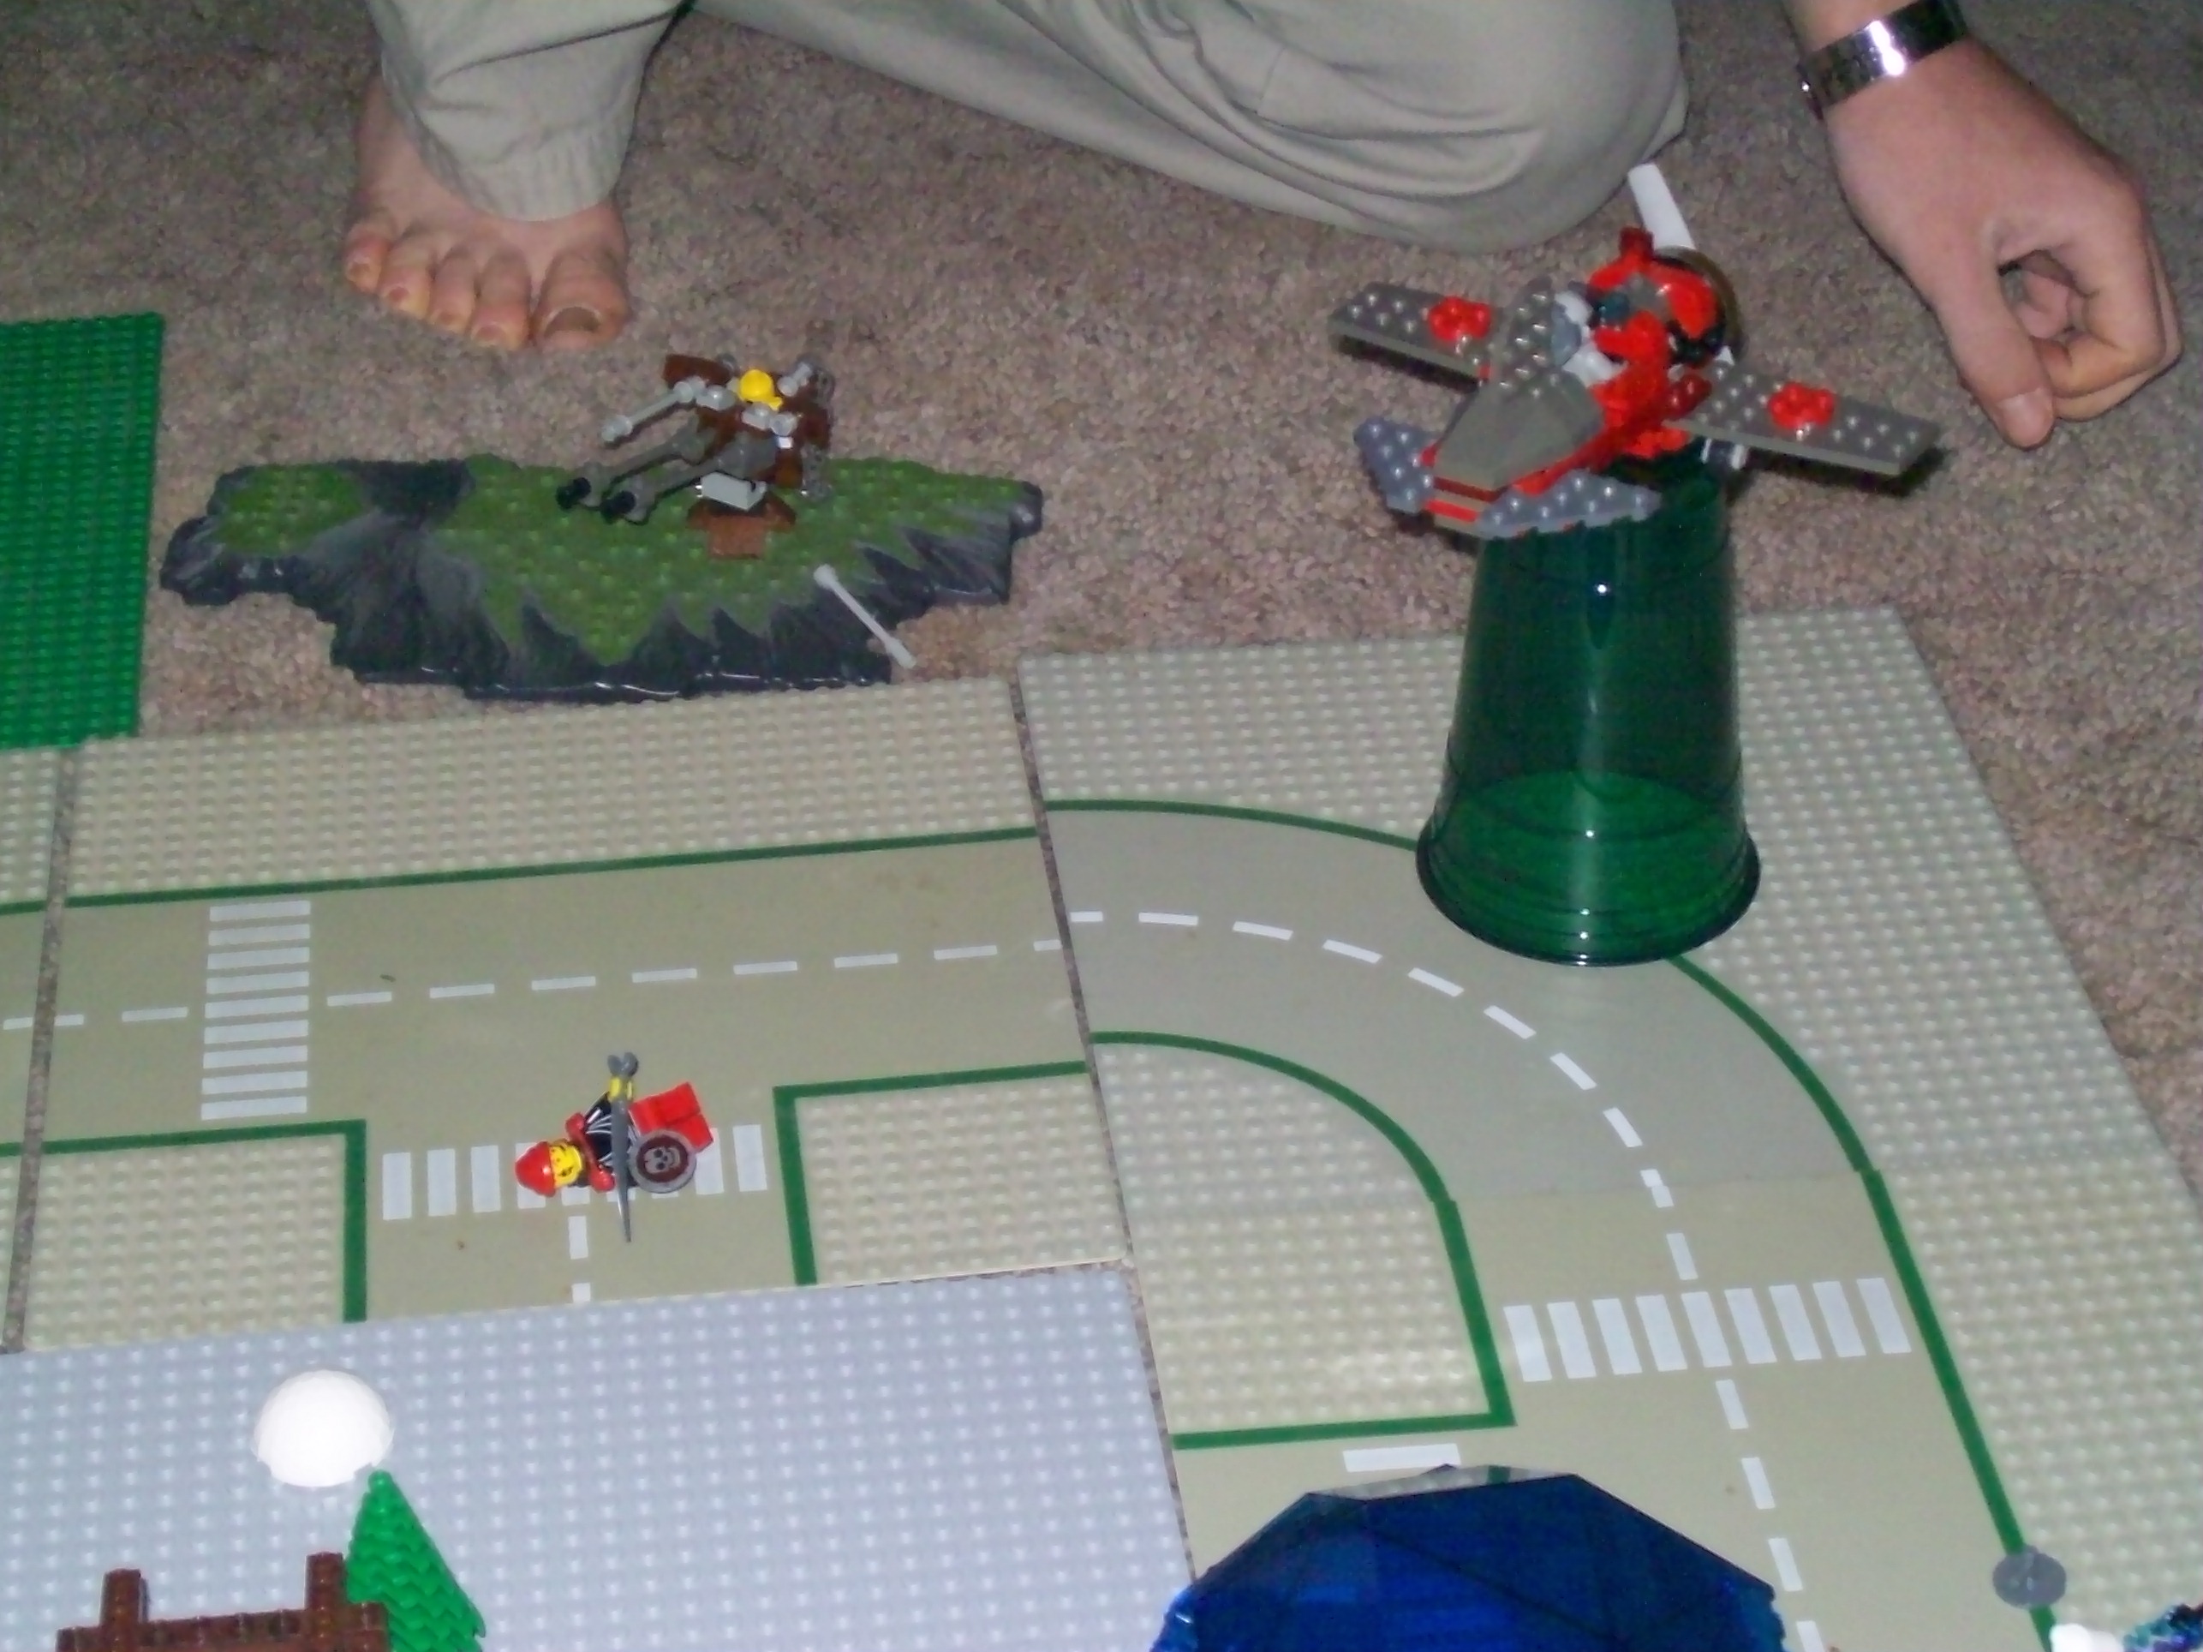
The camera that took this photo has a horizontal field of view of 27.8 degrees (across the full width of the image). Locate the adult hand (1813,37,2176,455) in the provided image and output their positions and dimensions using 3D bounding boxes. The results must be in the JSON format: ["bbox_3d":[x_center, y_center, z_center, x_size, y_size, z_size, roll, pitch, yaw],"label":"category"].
[{"bbox_3d":[0.284,-0.181,1.389,0.080,0.090,0.130,-12,36,-17],"label":"adult hand"}]

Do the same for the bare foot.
[{"bbox_3d":[-0.200,-0.250,1.482,0.098,0.088,0.240,-2,34,-3],"label":"bare foot"}]

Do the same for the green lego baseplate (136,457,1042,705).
[{"bbox_3d":[-0.144,-0.076,1.289,0.254,0.017,0.122,-1,34,-1],"label":"green lego baseplate"}]

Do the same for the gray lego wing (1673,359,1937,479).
[{"bbox_3d":[0.168,-0.097,1.084,0.070,0.006,0.032,19,38,29],"label":"gray lego wing"}]

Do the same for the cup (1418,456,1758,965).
[{"bbox_3d":[0.129,-0.038,1.145,0.089,0.119,0.089,0,34,0],"label":"cup"}]

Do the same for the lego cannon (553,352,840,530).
[{"bbox_3d":[-0.115,-0.110,1.270,0.052,0.045,0.074,20,39,27],"label":"lego cannon"}]

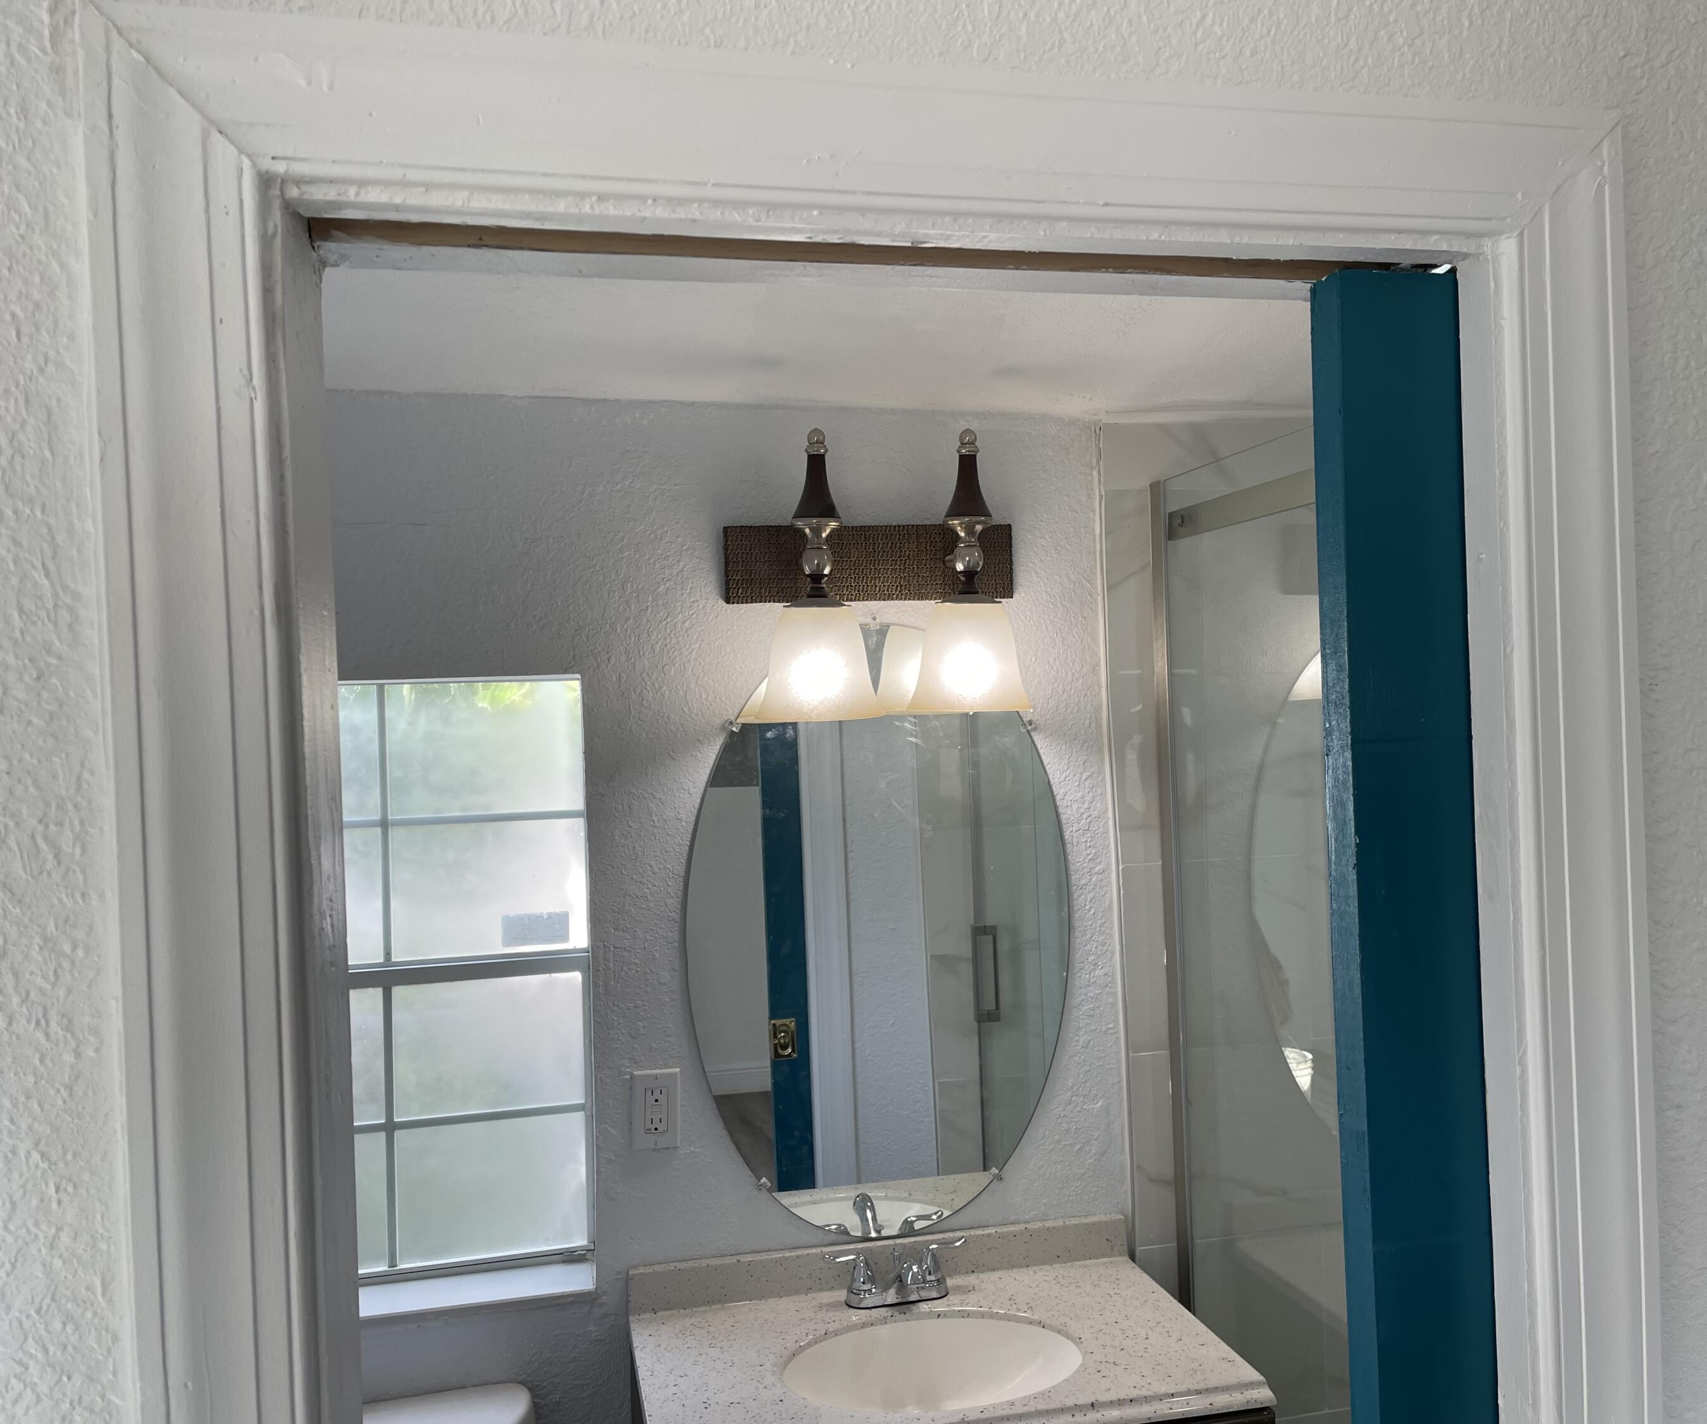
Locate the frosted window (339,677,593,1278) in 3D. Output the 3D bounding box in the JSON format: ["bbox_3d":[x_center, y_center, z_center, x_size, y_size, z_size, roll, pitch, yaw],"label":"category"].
[{"bbox_3d":[-0.695,0.403,2.137,0.585,0.885,0.075,-2,0,-13],"label":"frosted window"}]

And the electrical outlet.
[{"bbox_3d":[-0.289,0.583,2.087,0.070,0.115,0.013,-2,0,-13],"label":"electrical outlet"}]

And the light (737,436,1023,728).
[{"bbox_3d":[0.046,-0.198,2.066,0.442,0.415,0.210,-2,0,-13],"label":"light"}]

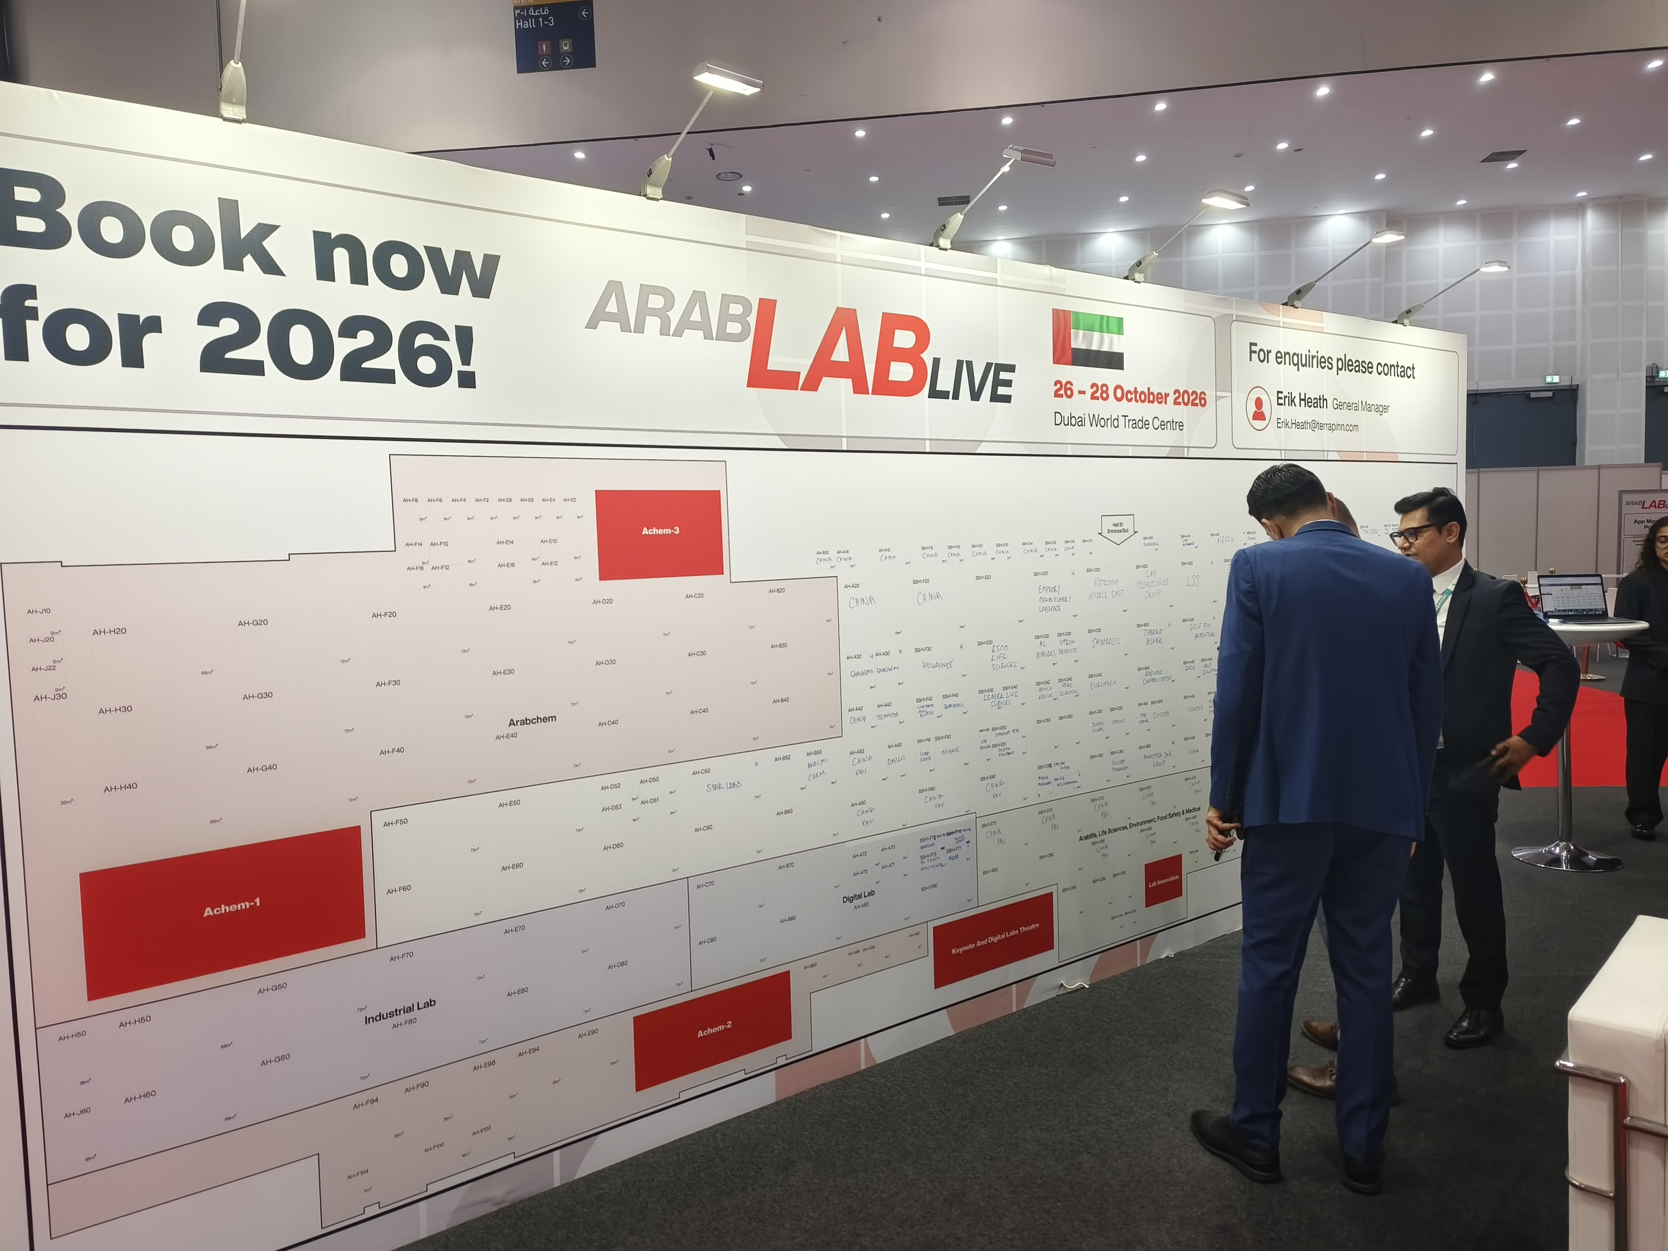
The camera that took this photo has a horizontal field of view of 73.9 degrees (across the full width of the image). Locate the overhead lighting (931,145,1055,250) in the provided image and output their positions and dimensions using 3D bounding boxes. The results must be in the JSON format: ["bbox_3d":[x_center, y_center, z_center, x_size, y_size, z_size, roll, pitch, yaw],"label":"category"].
[{"bbox_3d":[0.432,-1.241,3.255,0.155,0.190,0.455,-5,5,-35],"label":"overhead lighting"}]

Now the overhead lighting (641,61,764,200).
[{"bbox_3d":[-0.357,-1.172,2.683,0.150,0.185,0.470,-5,5,-35],"label":"overhead lighting"}]

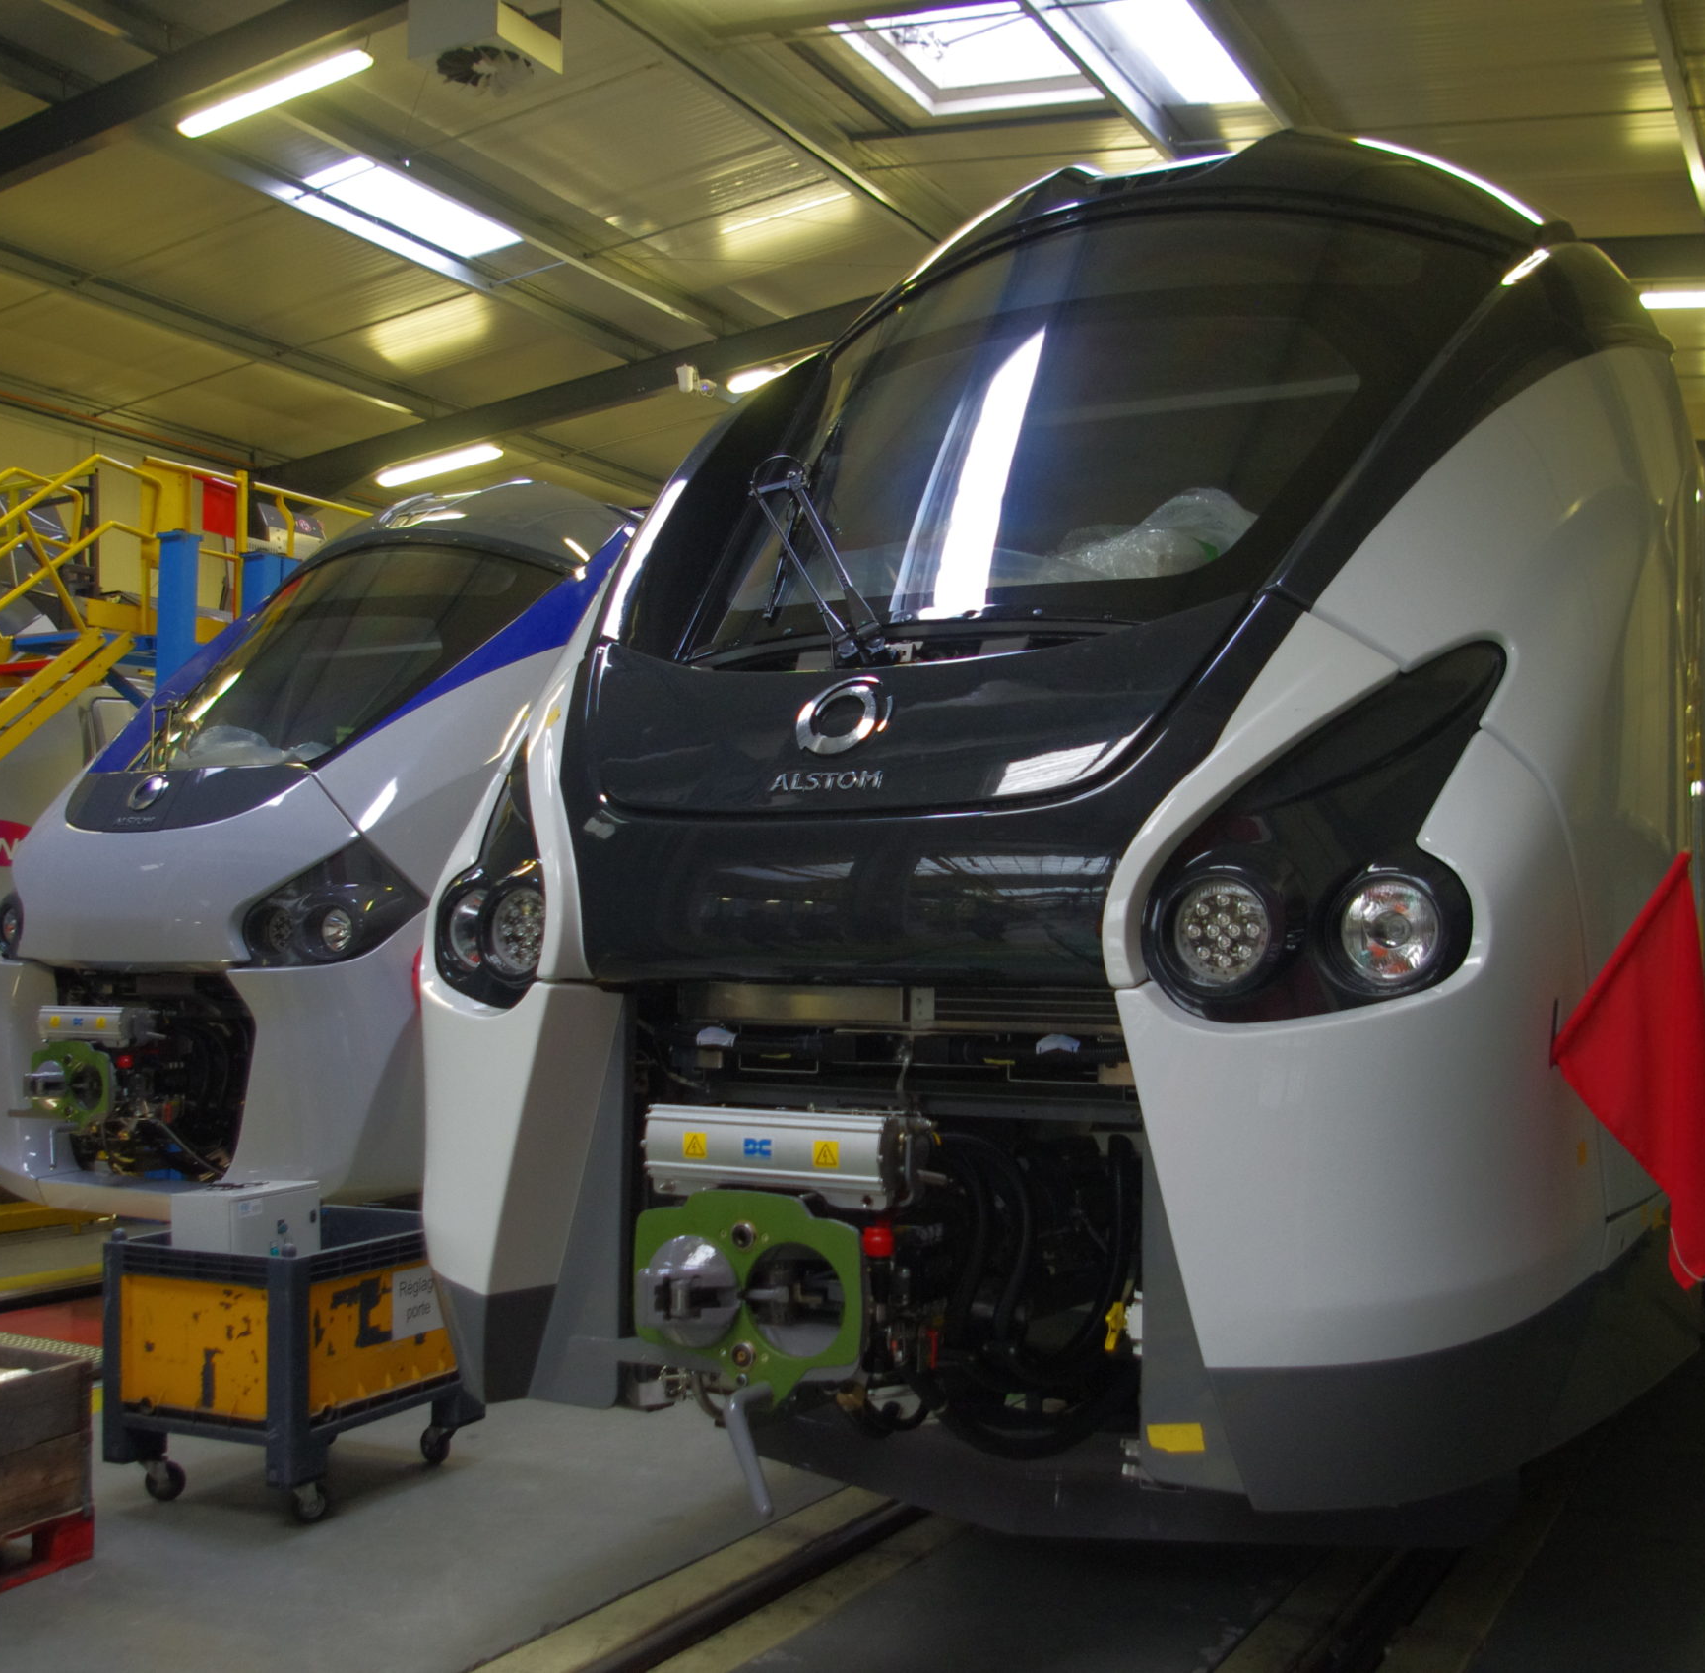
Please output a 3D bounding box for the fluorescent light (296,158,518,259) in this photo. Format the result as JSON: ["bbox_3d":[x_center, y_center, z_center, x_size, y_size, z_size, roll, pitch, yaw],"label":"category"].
[{"bbox_3d":[-3.397,-4.895,14.790,0.600,0.100,1.870,-6,-6,29],"label":"fluorescent light"}]

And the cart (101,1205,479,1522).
[{"bbox_3d":[-1.643,1.561,5.645,0.700,0.775,0.870,-1,-3,26],"label":"cart"}]

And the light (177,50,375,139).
[{"bbox_3d":[-3.447,-4.416,11.236,1.570,0.120,0.170,-6,-6,29],"label":"light"}]

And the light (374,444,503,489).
[{"bbox_3d":[-3.977,-3.554,18.166,1.570,0.120,0.170,-5,-5,29],"label":"light"}]

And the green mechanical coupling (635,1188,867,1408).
[{"bbox_3d":[-0.165,0.861,3.555,0.480,0.380,0.250,-1,-3,29],"label":"green mechanical coupling"}]

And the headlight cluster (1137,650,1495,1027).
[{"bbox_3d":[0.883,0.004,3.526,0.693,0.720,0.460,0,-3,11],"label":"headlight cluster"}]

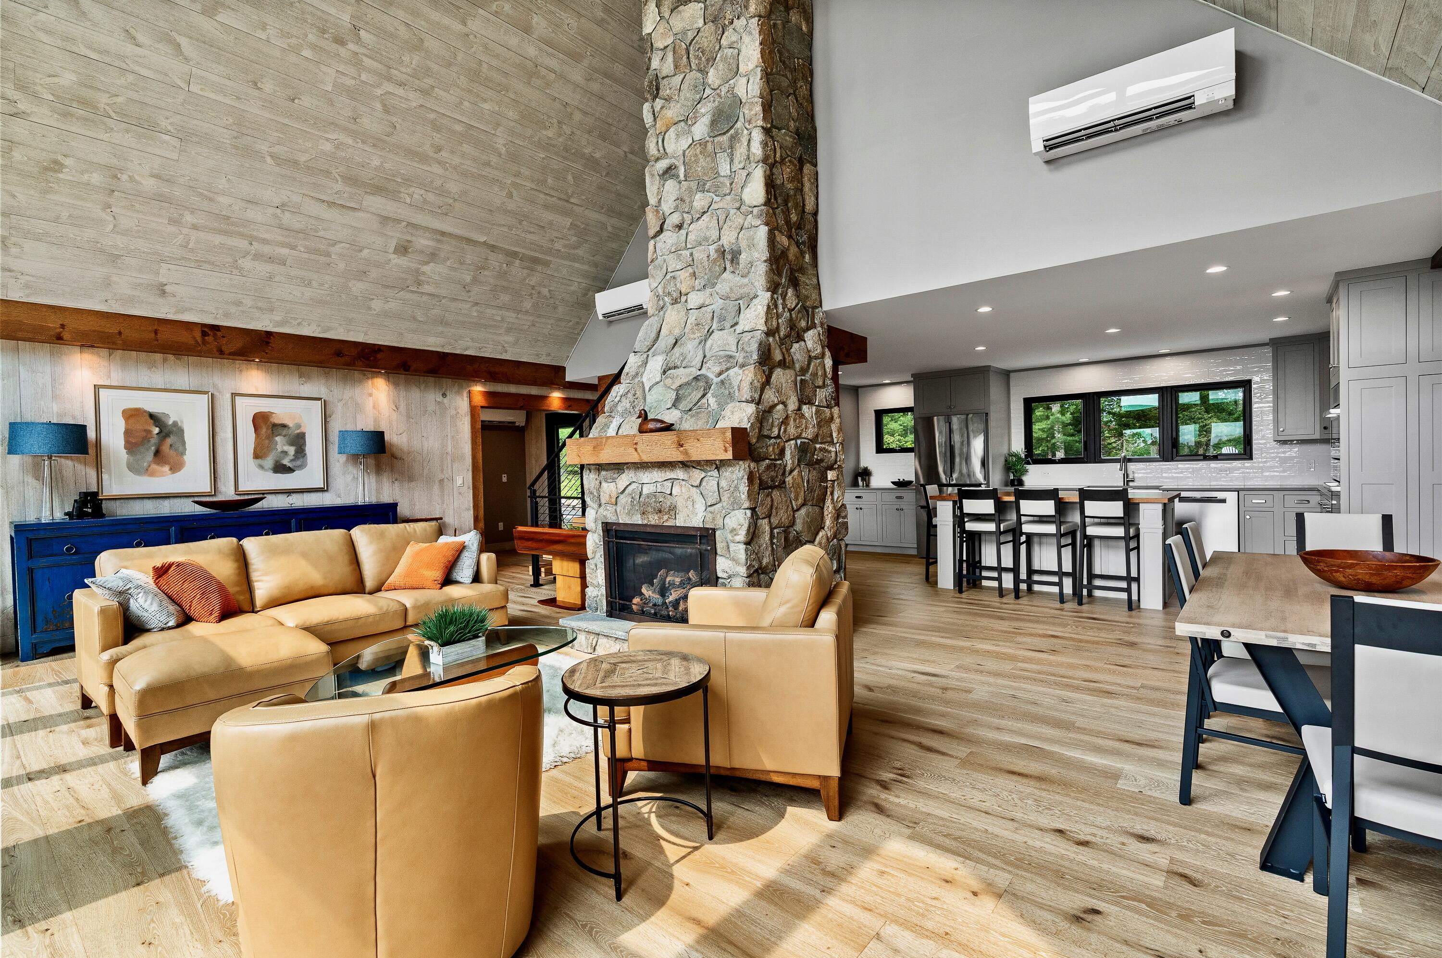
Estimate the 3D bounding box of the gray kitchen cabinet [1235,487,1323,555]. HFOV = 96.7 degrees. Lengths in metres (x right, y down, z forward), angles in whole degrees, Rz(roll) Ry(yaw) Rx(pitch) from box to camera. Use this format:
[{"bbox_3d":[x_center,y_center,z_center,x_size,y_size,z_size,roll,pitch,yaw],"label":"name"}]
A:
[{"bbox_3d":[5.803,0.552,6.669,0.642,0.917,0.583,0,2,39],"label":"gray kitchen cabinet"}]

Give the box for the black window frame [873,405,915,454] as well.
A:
[{"bbox_3d":[2.673,-0.721,9.569,0.812,0.675,0.080,0,2,39],"label":"black window frame"}]

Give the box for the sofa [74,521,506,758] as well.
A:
[{"bbox_3d":[-2.635,0.828,4.246,1.030,0.915,2.250,0,2,39],"label":"sofa"}]

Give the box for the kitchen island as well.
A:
[{"bbox_3d":[3.170,0.615,6.197,1.975,0.920,0.920,0,2,39],"label":"kitchen island"}]

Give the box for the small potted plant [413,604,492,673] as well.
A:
[{"bbox_3d":[-1.246,0.725,3.017,0.190,0.235,0.280,0,2,39],"label":"small potted plant"}]

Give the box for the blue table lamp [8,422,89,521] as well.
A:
[{"bbox_3d":[-5.104,-0.058,4.878,0.430,0.765,0.430,0,2,39],"label":"blue table lamp"}]

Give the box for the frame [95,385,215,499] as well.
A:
[{"bbox_3d":[-4.935,-0.311,5.624,0.040,0.950,0.780,0,2,39],"label":"frame"}]

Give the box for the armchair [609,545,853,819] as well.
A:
[{"bbox_3d":[0.067,0.779,2.808,0.950,0.935,0.800,-1,1,14],"label":"armchair"}]

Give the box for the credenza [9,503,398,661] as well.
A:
[{"bbox_3d":[-4.357,0.780,5.770,0.460,0.985,2.690,0,2,39],"label":"credenza"}]

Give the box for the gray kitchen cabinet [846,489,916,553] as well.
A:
[{"bbox_3d":[2.440,0.582,9.427,1.140,0.910,0.583,0,2,39],"label":"gray kitchen cabinet"}]

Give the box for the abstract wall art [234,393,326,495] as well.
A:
[{"bbox_3d":[-4.264,-0.336,6.238,0.040,0.945,0.788,0,2,39],"label":"abstract wall art"}]

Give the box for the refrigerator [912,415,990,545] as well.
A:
[{"bbox_3d":[3.150,0.120,8.458,0.905,1.840,0.800,0,2,39],"label":"refrigerator"}]

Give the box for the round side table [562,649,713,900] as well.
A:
[{"bbox_3d":[-0.268,0.958,2.161,0.490,0.623,0.490,-1,1,0],"label":"round side table"}]

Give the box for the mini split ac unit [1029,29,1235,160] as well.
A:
[{"bbox_3d":[2.233,-2.069,3.528,0.926,0.300,0.235,0,2,39],"label":"mini split ac unit"}]

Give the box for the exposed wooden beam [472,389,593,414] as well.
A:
[{"bbox_3d":[-2.456,-1.000,8.570,0.180,0.195,2.033,0,2,39],"label":"exposed wooden beam"}]

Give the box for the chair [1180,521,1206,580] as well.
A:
[{"bbox_3d":[2.429,0.696,2.878,0.580,0.975,0.420,0,2,39],"label":"chair"}]

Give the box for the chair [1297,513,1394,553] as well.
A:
[{"bbox_3d":[3.092,0.677,3.149,0.420,0.965,0.580,0,2,39],"label":"chair"}]

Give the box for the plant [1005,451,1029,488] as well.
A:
[{"bbox_3d":[3.763,-0.134,8.183,0.260,0.475,0.260,0,2,39],"label":"plant"}]

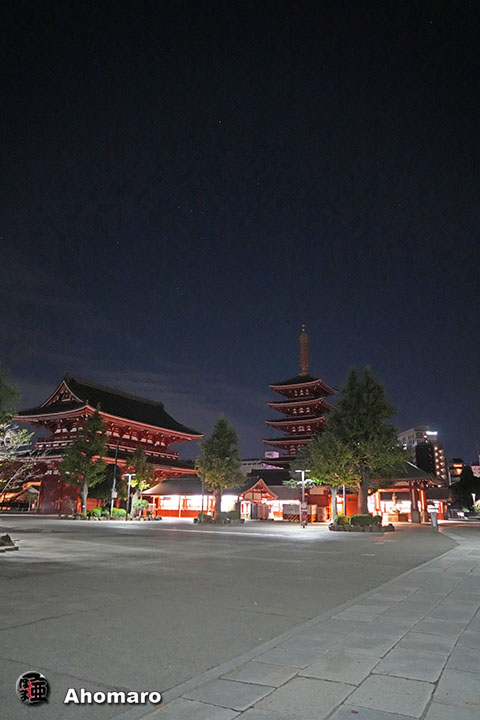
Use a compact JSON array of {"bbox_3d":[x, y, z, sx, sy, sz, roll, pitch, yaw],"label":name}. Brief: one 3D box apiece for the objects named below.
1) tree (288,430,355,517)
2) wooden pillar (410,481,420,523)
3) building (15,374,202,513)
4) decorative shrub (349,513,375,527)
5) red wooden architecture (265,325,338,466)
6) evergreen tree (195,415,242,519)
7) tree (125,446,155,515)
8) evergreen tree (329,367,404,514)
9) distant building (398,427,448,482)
[{"bbox_3d":[6.615,9.582,38.403,5.100,7.569,5.000,1,-17,0],"label":"tree"},{"bbox_3d":[18.296,14.889,50.408,0.750,4.242,0.750,-9,-19,28],"label":"wooden pillar"},{"bbox_3d":[-22.854,16.633,87.906,17.200,22.700,31.000,-9,-19,28],"label":"building"},{"bbox_3d":[9.035,11.995,35.678,2.000,1.100,1.600,1,-17,0],"label":"decorative shrub"},{"bbox_3d":[18.204,15.193,133.733,17.000,53.300,17.000,-9,-19,28],"label":"red wooden architecture"},{"bbox_3d":[-2.254,11.586,51.884,5.100,11.512,5.100,1,-17,0],"label":"evergreen tree"},{"bbox_3d":[-12.469,15.354,60.107,3.900,8.956,3.900,1,-17,0],"label":"tree"},{"bbox_3d":[9.789,6.736,38.244,6.000,12.978,6.000,1,-17,0],"label":"evergreen tree"},{"bbox_3d":[99.550,59.402,256.800,15.000,43.025,26.000,0,-17,3],"label":"distant building"}]

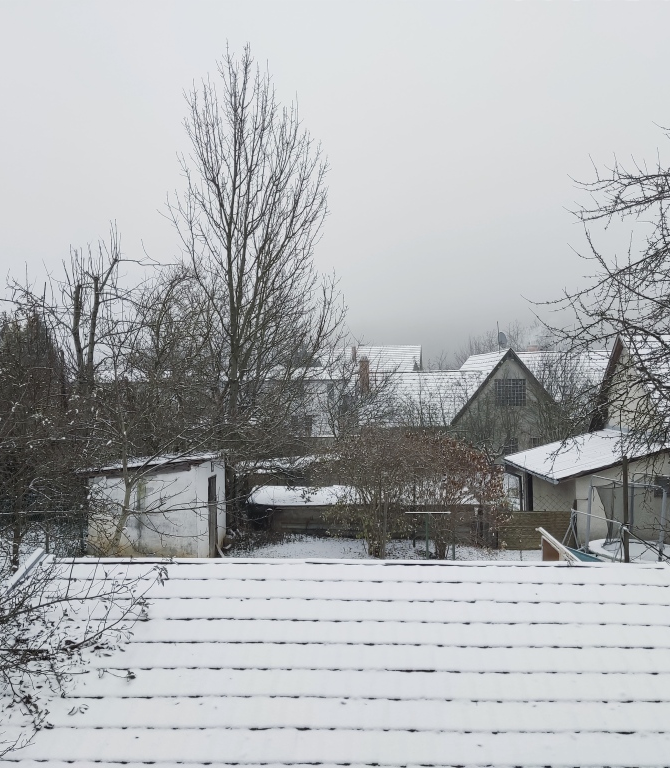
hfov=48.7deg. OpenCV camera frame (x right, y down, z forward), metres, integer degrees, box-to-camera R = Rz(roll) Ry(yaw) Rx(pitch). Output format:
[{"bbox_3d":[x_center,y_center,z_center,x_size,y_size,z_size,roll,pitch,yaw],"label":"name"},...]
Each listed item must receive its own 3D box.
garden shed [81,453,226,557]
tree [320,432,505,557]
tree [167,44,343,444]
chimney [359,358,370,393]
[{"bbox_3d":[-4.760,3.140,19.750,3.050,2.480,2.450,0,0,8],"label":"garden shed"},{"bbox_3d":[2.120,2.990,20.000,4.800,3.450,3.500,0,0,0],"label":"tree"},{"bbox_3d":[-3.100,-4.300,29.000,6.900,17.800,6.500,0,0,0],"label":"tree"},{"bbox_3d":[1.760,-0.500,44.000,0.580,2.300,0.580,0,0,0],"label":"chimney"}]

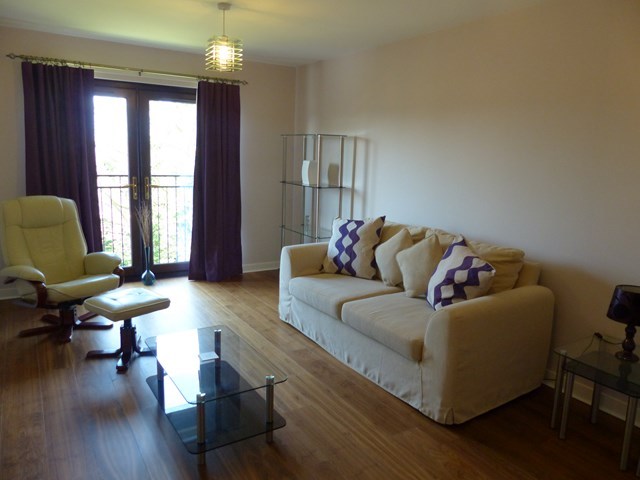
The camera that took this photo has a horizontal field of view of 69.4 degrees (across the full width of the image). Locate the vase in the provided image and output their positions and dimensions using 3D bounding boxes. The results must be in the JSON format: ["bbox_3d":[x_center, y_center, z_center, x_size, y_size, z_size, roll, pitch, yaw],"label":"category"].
[{"bbox_3d":[-1.846,0.255,4.971,0.165,0.448,0.165,-5,13,-32],"label":"vase"}]

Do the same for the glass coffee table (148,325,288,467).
[{"bbox_3d":[-0.603,0.806,2.568,0.524,0.361,0.833,-5,13,-32],"label":"glass coffee table"}]

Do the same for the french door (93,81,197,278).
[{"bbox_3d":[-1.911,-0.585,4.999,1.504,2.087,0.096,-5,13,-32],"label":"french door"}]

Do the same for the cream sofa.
[{"bbox_3d":[0.578,0.405,3.536,0.959,0.870,1.991,-5,13,-34],"label":"cream sofa"}]

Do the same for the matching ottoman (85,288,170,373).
[{"bbox_3d":[-1.330,0.620,3.233,0.387,0.425,0.401,8,12,30],"label":"matching ottoman"}]

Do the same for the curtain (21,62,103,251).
[{"bbox_3d":[-2.378,-0.503,4.330,0.597,2.131,0.133,-5,13,-32],"label":"curtain"}]

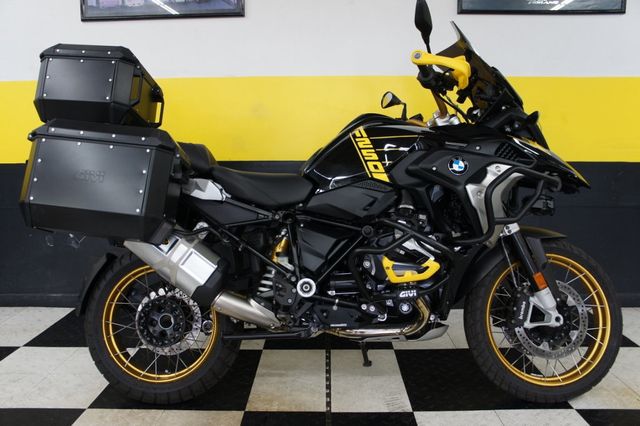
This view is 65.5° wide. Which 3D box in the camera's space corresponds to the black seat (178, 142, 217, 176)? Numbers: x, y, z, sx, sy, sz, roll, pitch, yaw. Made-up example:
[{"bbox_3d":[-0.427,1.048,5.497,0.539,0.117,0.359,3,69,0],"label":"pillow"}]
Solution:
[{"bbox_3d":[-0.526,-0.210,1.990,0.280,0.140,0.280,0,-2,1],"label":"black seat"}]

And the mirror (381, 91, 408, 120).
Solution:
[{"bbox_3d":[0.356,-0.526,2.412,0.120,0.140,0.170,0,-2,-13],"label":"mirror"}]

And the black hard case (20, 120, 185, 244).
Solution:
[{"bbox_3d":[-0.699,-0.103,1.625,0.475,0.355,0.250,5,-2,1],"label":"black hard case"}]

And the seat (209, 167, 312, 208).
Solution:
[{"bbox_3d":[-0.222,-0.098,1.920,0.410,0.160,0.320,0,-2,1],"label":"seat"}]

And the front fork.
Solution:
[{"bbox_3d":[0.819,0.241,1.916,0.230,0.380,0.250,0,-2,1],"label":"front fork"}]

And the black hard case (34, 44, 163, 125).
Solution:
[{"bbox_3d":[-0.868,-0.485,2.007,0.375,0.285,0.430,3,-2,1],"label":"black hard case"}]

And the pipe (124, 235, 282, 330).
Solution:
[{"bbox_3d":[-0.413,0.232,1.763,0.590,0.170,0.180,30,-1,2],"label":"pipe"}]

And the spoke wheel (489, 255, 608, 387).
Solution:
[{"bbox_3d":[0.887,0.415,1.939,0.505,0.505,0.120,0,-2,1],"label":"spoke wheel"}]

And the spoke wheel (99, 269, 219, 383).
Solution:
[{"bbox_3d":[-0.626,0.438,1.971,0.455,0.455,0.140,0,-2,1],"label":"spoke wheel"}]

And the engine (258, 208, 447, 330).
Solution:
[{"bbox_3d":[0.118,0.208,1.932,0.620,0.420,0.700,0,-2,1],"label":"engine"}]

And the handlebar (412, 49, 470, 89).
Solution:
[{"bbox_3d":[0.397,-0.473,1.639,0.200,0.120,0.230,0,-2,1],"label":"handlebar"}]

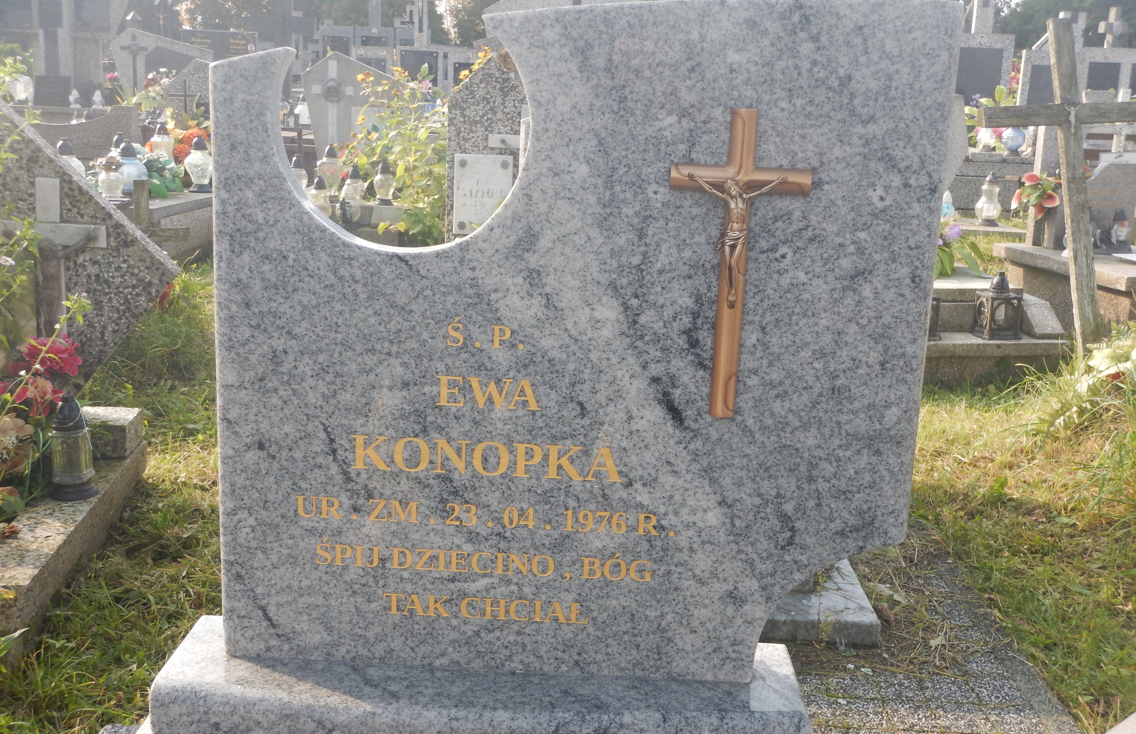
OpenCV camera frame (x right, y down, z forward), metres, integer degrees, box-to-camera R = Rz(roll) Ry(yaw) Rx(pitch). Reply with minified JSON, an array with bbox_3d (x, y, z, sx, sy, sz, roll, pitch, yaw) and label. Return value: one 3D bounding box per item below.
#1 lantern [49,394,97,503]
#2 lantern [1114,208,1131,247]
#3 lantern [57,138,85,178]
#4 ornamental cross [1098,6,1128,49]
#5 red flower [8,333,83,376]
[{"bbox_3d":[-1.078,0.172,2.650,0.105,0.234,0.105,-3,13,-22],"label":"lantern"},{"bbox_3d":[3.192,-0.803,7.000,0.100,0.219,0.100,8,14,24],"label":"lantern"},{"bbox_3d":[-2.806,-1.135,6.800,0.211,0.300,0.211,-3,13,-22],"label":"lantern"},{"bbox_3d":[5.839,-3.639,13.000,0.255,0.455,0.150,3,12,1],"label":"ornamental cross"},{"bbox_3d":[-1.290,-0.027,3.000,0.160,0.105,0.130,3,13,1],"label":"red flower"}]

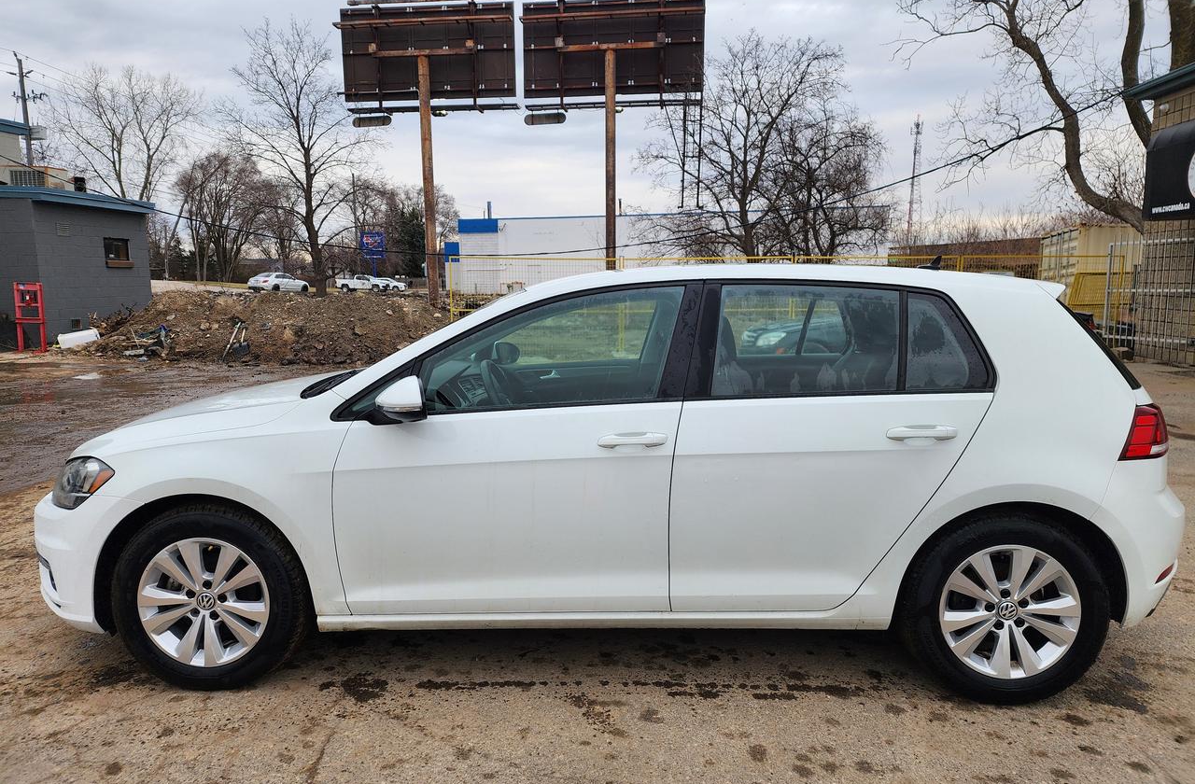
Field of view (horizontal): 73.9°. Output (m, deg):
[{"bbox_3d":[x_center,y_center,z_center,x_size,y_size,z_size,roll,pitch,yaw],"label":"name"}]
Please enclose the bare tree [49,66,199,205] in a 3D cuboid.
[{"bbox_3d":[-34.700,-15.600,58.300,11.300,16.100,10.500,0,9,0],"label":"bare tree"}]

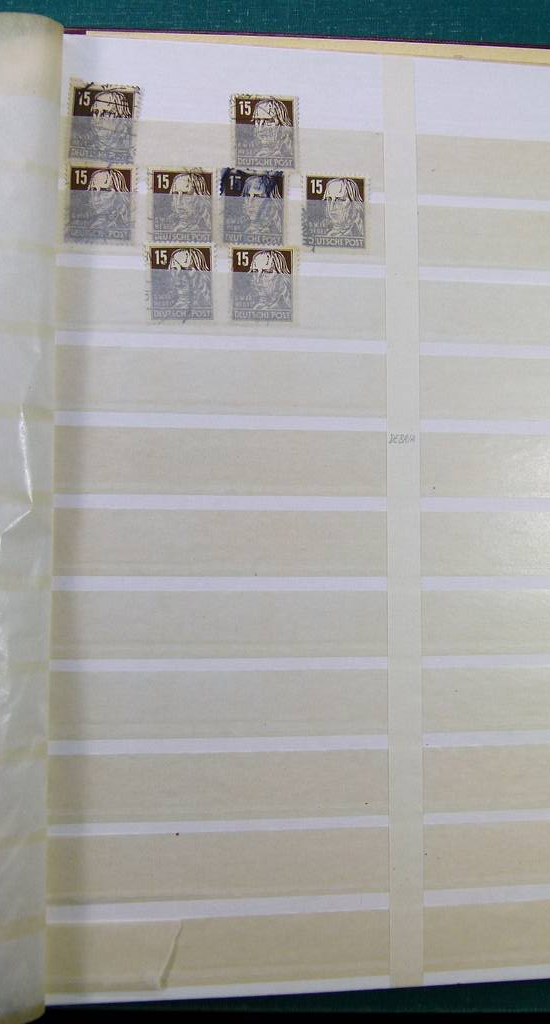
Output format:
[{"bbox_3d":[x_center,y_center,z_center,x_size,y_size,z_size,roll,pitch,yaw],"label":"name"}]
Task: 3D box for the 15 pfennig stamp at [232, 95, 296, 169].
[{"bbox_3d":[-0.003,-0.120,0.310,0.021,0.001,0.025,-1,87,-7],"label":"15 pfennig stamp"}]

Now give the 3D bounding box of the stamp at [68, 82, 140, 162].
[{"bbox_3d":[-0.053,-0.121,0.304,0.021,0.001,0.025,2,86,-7],"label":"stamp"}]

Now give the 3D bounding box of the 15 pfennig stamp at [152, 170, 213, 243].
[{"bbox_3d":[-0.029,-0.095,0.305,0.021,0.001,0.025,0,87,-7],"label":"15 pfennig stamp"}]

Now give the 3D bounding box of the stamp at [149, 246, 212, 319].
[{"bbox_3d":[-0.029,-0.071,0.304,0.021,0.001,0.025,0,87,-7],"label":"stamp"}]

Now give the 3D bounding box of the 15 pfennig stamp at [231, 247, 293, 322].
[{"bbox_3d":[-0.003,-0.071,0.307,0.021,0.001,0.025,0,87,-7],"label":"15 pfennig stamp"}]

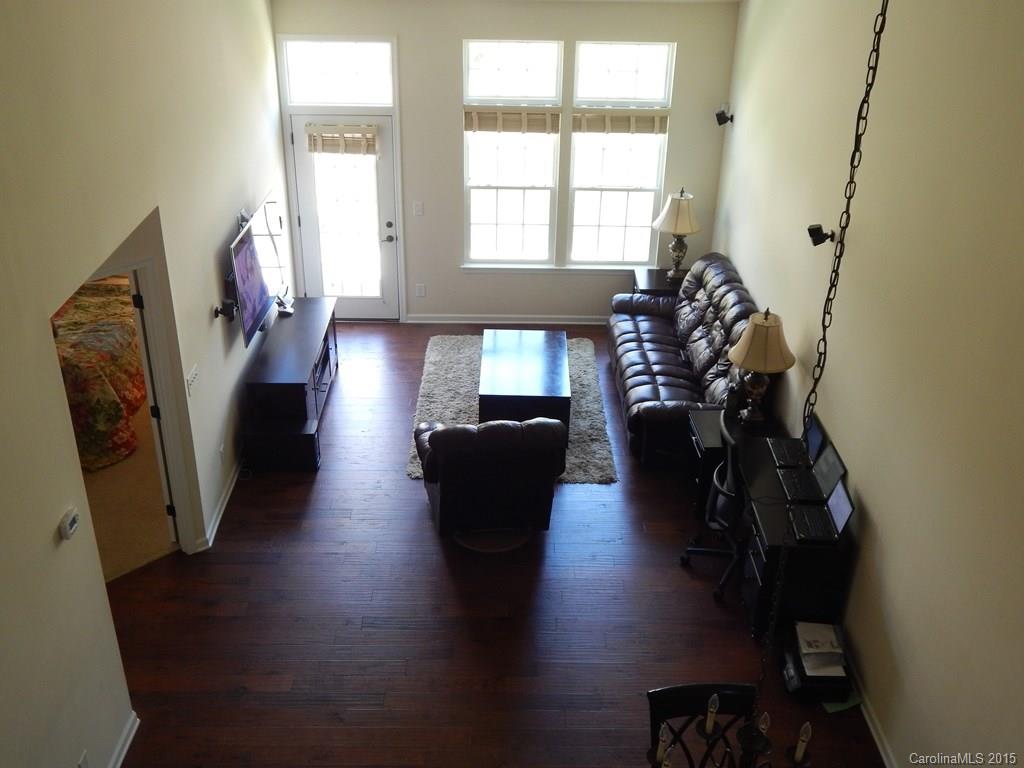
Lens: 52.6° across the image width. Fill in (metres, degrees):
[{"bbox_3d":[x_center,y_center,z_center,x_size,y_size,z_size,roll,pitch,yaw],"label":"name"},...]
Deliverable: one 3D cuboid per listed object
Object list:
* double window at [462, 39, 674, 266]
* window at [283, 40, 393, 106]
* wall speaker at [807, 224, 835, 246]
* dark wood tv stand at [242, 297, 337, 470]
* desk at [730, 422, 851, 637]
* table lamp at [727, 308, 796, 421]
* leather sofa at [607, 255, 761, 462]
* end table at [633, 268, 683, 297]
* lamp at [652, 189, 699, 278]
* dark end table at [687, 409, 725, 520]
[{"bbox_3d":[0.493,-2.098,9.653,1.910,2.120,0.100,1,27,-1],"label":"double window"},{"bbox_3d":[-1.531,-2.764,9.206,0.940,0.580,0.070,1,28,-1],"label":"window"},{"bbox_3d":[1.910,-0.916,6.409,0.150,0.125,0.085,-19,26,9],"label":"wall speaker"},{"bbox_3d":[-1.764,-0.065,8.604,0.530,0.650,1.770,1,28,-1],"label":"dark wood tv stand"},{"bbox_3d":[1.682,0.953,6.624,0.500,0.730,1.240,1,27,-1],"label":"desk"},{"bbox_3d":[1.748,-0.118,7.244,0.460,0.830,0.460,1,27,-1],"label":"table lamp"},{"bbox_3d":[1.438,-0.261,8.707,1.030,1.000,2.120,1,28,-1],"label":"leather sofa"},{"bbox_3d":[1.469,-0.715,9.984,0.610,0.600,0.560,1,28,-1],"label":"end table"},{"bbox_3d":[1.565,-1.408,9.750,0.460,0.830,0.460,1,27,-1],"label":"lamp"},{"bbox_3d":[1.582,0.598,7.467,0.570,0.620,0.550,1,28,-1],"label":"dark end table"}]

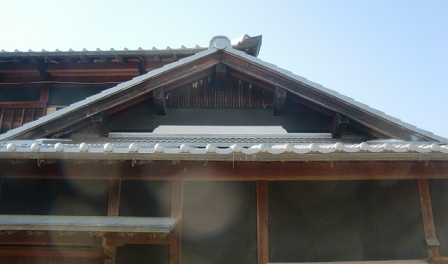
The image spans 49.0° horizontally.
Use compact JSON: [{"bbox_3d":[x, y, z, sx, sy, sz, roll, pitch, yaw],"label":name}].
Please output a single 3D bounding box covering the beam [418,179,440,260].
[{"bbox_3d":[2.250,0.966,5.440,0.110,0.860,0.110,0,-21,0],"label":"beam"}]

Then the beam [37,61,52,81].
[{"bbox_3d":[-3.450,-1.170,9.530,0.130,0.190,0.550,0,-21,0],"label":"beam"}]

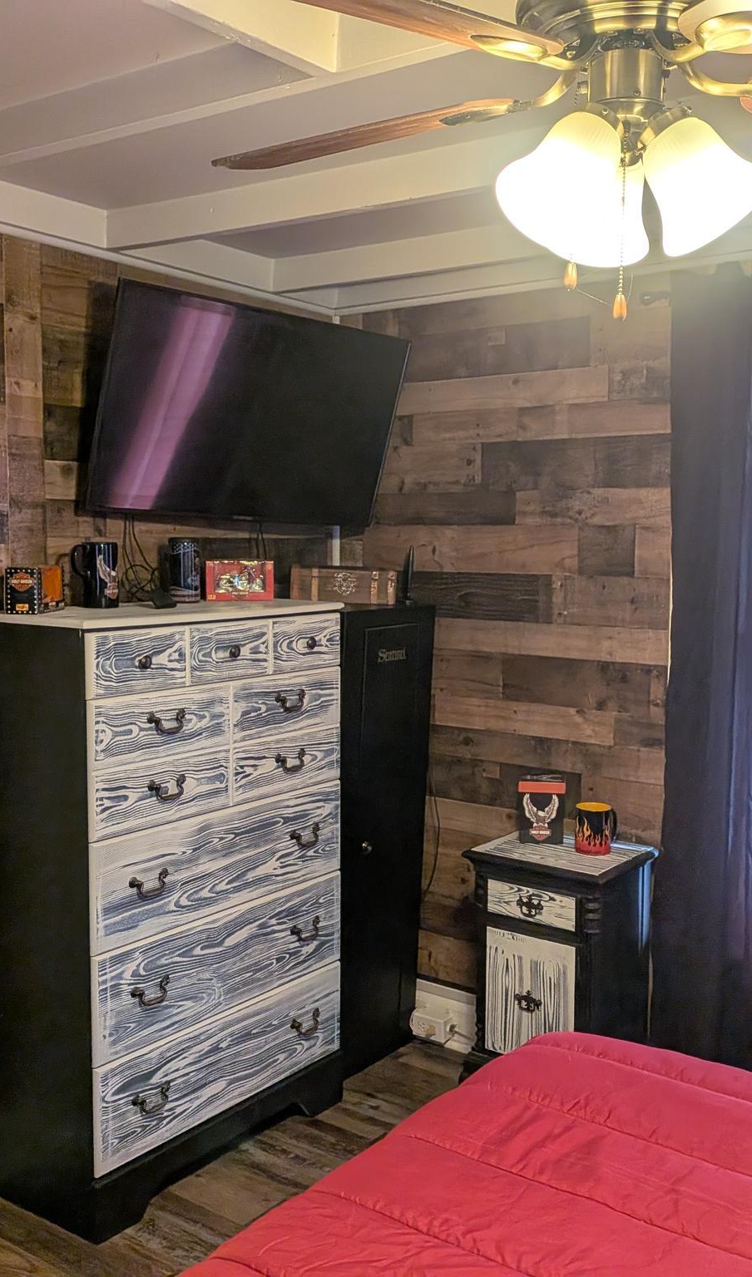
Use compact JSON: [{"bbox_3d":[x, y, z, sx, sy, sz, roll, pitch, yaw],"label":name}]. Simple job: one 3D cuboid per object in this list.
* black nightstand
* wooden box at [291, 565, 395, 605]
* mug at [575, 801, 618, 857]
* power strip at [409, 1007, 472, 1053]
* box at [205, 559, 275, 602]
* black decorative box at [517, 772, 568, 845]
[{"bbox_3d":[0.480,0.909,3.137,0.405,0.696,0.308,4,7,37],"label":"black nightstand"},{"bbox_3d":[-0.077,-0.153,3.448,0.303,0.092,0.154,1,5,12],"label":"wooden box"},{"bbox_3d":[0.589,0.502,3.117,0.128,0.118,0.095,-2,6,-26],"label":"mug"},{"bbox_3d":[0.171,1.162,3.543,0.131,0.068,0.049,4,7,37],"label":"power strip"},{"bbox_3d":[-0.367,-0.154,3.173,0.182,0.106,0.066,-1,5,-13],"label":"box"},{"bbox_3d":[0.457,0.465,3.223,0.128,0.172,0.092,1,5,8],"label":"black decorative box"}]

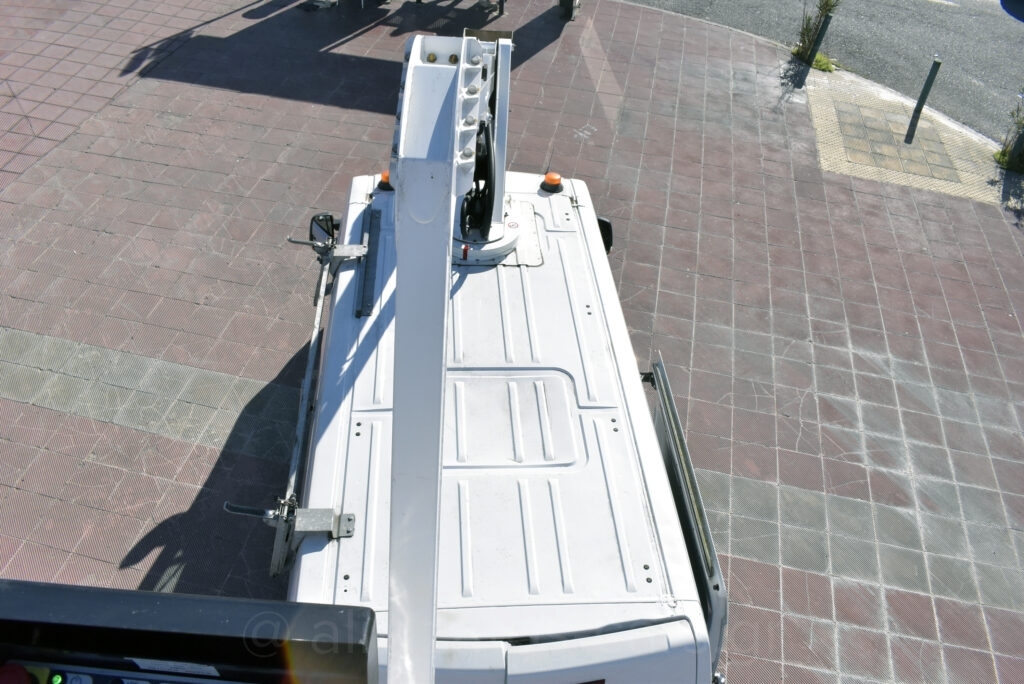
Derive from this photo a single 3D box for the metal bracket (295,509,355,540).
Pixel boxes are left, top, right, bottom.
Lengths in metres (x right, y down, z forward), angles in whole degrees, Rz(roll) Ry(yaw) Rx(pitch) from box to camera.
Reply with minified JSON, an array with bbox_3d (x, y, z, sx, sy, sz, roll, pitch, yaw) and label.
[{"bbox_3d":[-0.827,0.807,3.388,0.270,0.075,0.125,-1,44,-6],"label":"metal bracket"}]

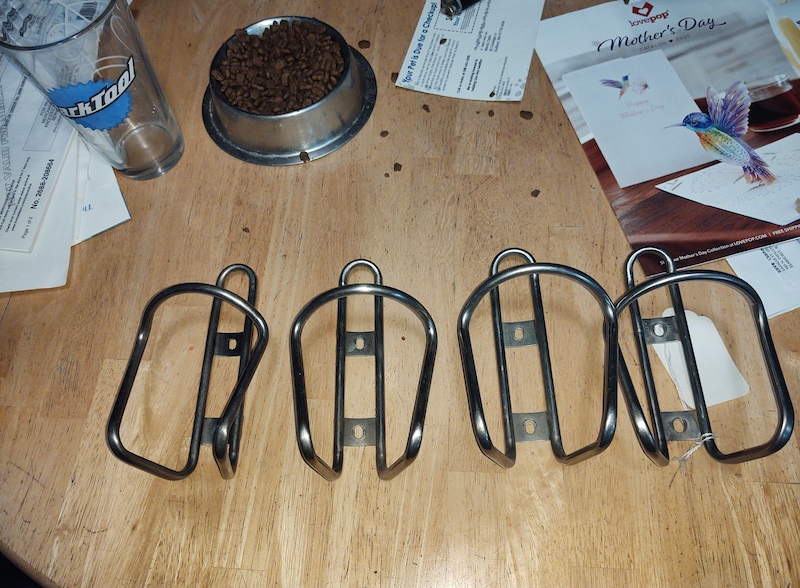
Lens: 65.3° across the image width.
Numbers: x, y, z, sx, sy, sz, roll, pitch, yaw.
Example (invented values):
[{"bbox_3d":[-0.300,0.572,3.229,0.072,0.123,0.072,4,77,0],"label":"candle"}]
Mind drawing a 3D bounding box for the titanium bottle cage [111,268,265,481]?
[{"bbox_3d":[-0.122,0.034,0.393,0.090,0.084,0.152,-1,62,8],"label":"titanium bottle cage"}]

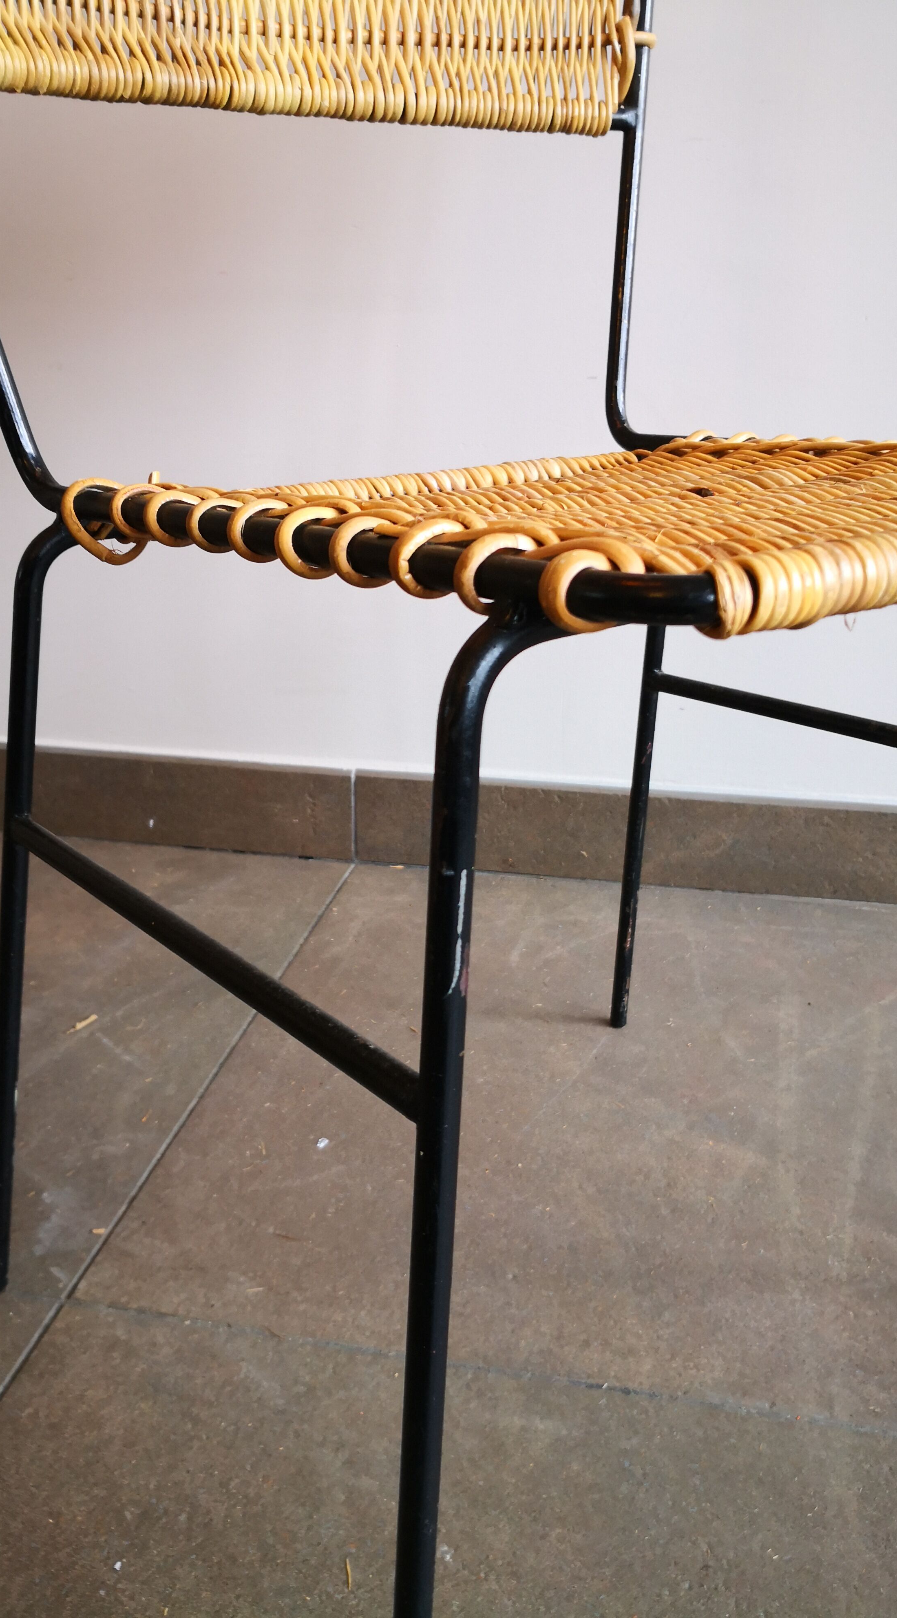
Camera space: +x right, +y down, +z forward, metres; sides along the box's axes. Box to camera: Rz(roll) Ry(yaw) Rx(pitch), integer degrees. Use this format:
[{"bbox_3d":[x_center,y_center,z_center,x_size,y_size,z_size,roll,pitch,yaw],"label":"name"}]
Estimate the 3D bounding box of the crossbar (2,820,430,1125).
[{"bbox_3d":[-0.098,0.045,0.452,0.012,0.012,0.307,-16,23,-35],"label":"crossbar"}]

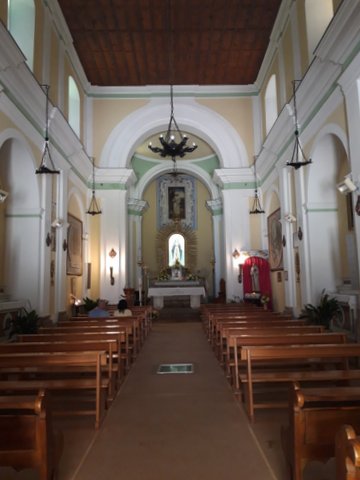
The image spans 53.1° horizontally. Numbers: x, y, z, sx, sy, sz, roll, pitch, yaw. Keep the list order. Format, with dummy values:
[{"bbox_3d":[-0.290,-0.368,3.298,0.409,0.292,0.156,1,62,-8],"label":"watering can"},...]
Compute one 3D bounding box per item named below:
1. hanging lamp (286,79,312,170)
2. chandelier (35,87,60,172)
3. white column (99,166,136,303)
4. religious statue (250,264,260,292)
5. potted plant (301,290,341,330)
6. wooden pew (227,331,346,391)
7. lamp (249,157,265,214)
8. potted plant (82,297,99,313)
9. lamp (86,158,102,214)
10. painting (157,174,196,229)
[{"bbox_3d":[3.421,-3.329,10.325,0.700,2.645,0.700,-1,-7,-1],"label":"hanging lamp"},{"bbox_3d":[-3.638,-3.039,9.899,0.640,2.560,0.640,-1,-7,-1],"label":"chandelier"},{"bbox_3d":[-3.148,-0.039,18.729,1.907,7.203,1.200,-1,-7,-1],"label":"white column"},{"bbox_3d":[3.547,1.805,16.935,0.470,1.307,0.400,-1,-7,-1],"label":"religious statue"},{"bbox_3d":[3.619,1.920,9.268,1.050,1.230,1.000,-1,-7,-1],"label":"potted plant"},{"bbox_3d":[1.486,1.720,5.111,1.612,0.803,0.600,-1,-7,-1],"label":"wooden pew"},{"bbox_3d":[3.303,-2.339,15.463,0.640,2.570,0.640,-1,-7,-1],"label":"lamp"},{"bbox_3d":[-3.494,2.766,14.144,0.750,1.090,0.750,-1,-7,-1],"label":"potted plant"},{"bbox_3d":[-3.652,-2.287,15.399,0.640,2.610,0.640,-1,-7,-1],"label":"lamp"},{"bbox_3d":[-0.202,-2.385,22.476,2.462,3.439,0.120,-1,-7,-1],"label":"painting"}]

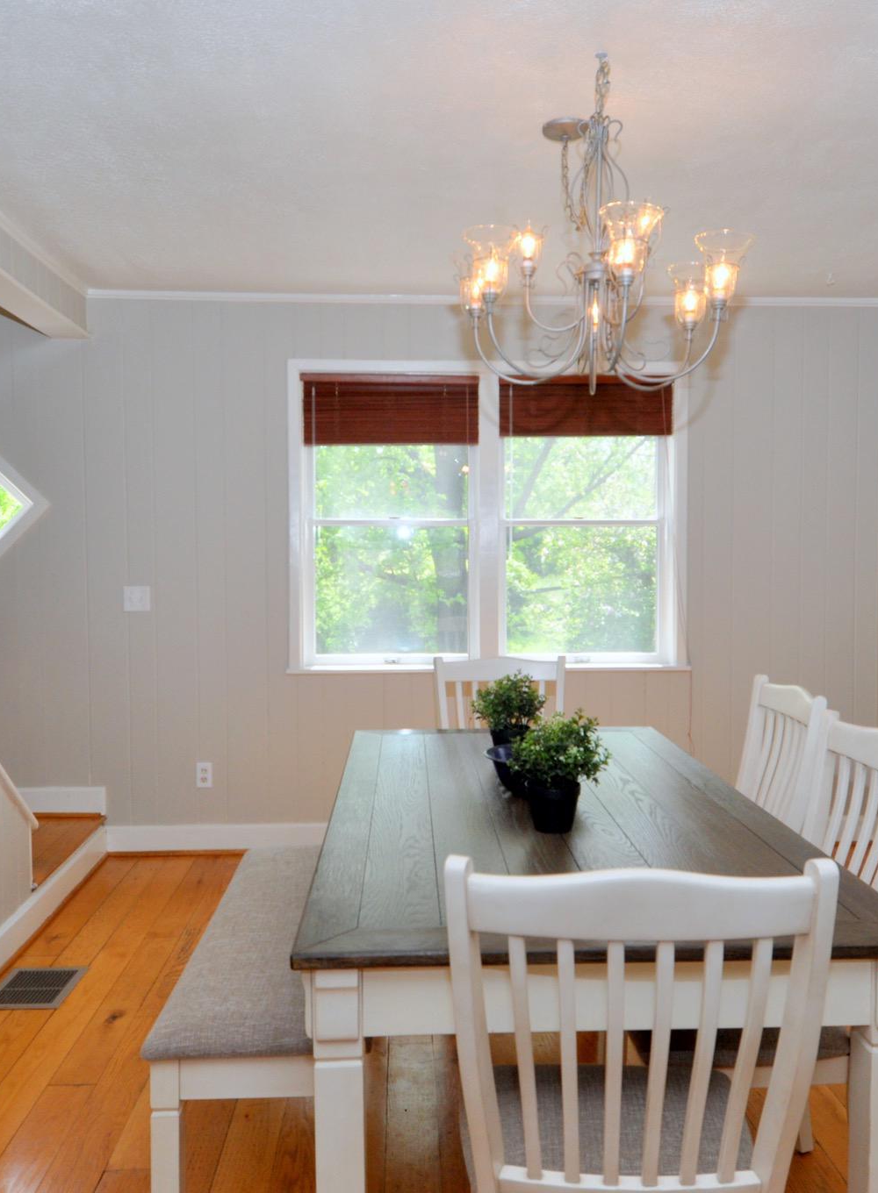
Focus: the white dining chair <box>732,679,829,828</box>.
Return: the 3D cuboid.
[{"bbox_3d":[0.698,0.727,2.456,0.550,0.968,0.465,-1,3,-3],"label":"white dining chair"}]

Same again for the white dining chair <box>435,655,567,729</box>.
[{"bbox_3d":[0.231,0.705,2.886,0.465,0.968,0.550,0,3,-1],"label":"white dining chair"}]

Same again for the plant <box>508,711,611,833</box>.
[{"bbox_3d":[0.254,0.360,1.890,0.210,0.241,0.205,-1,3,-3],"label":"plant"}]

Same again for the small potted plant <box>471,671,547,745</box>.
[{"bbox_3d":[0.194,0.327,2.477,0.205,0.241,0.200,-1,3,-3],"label":"small potted plant"}]

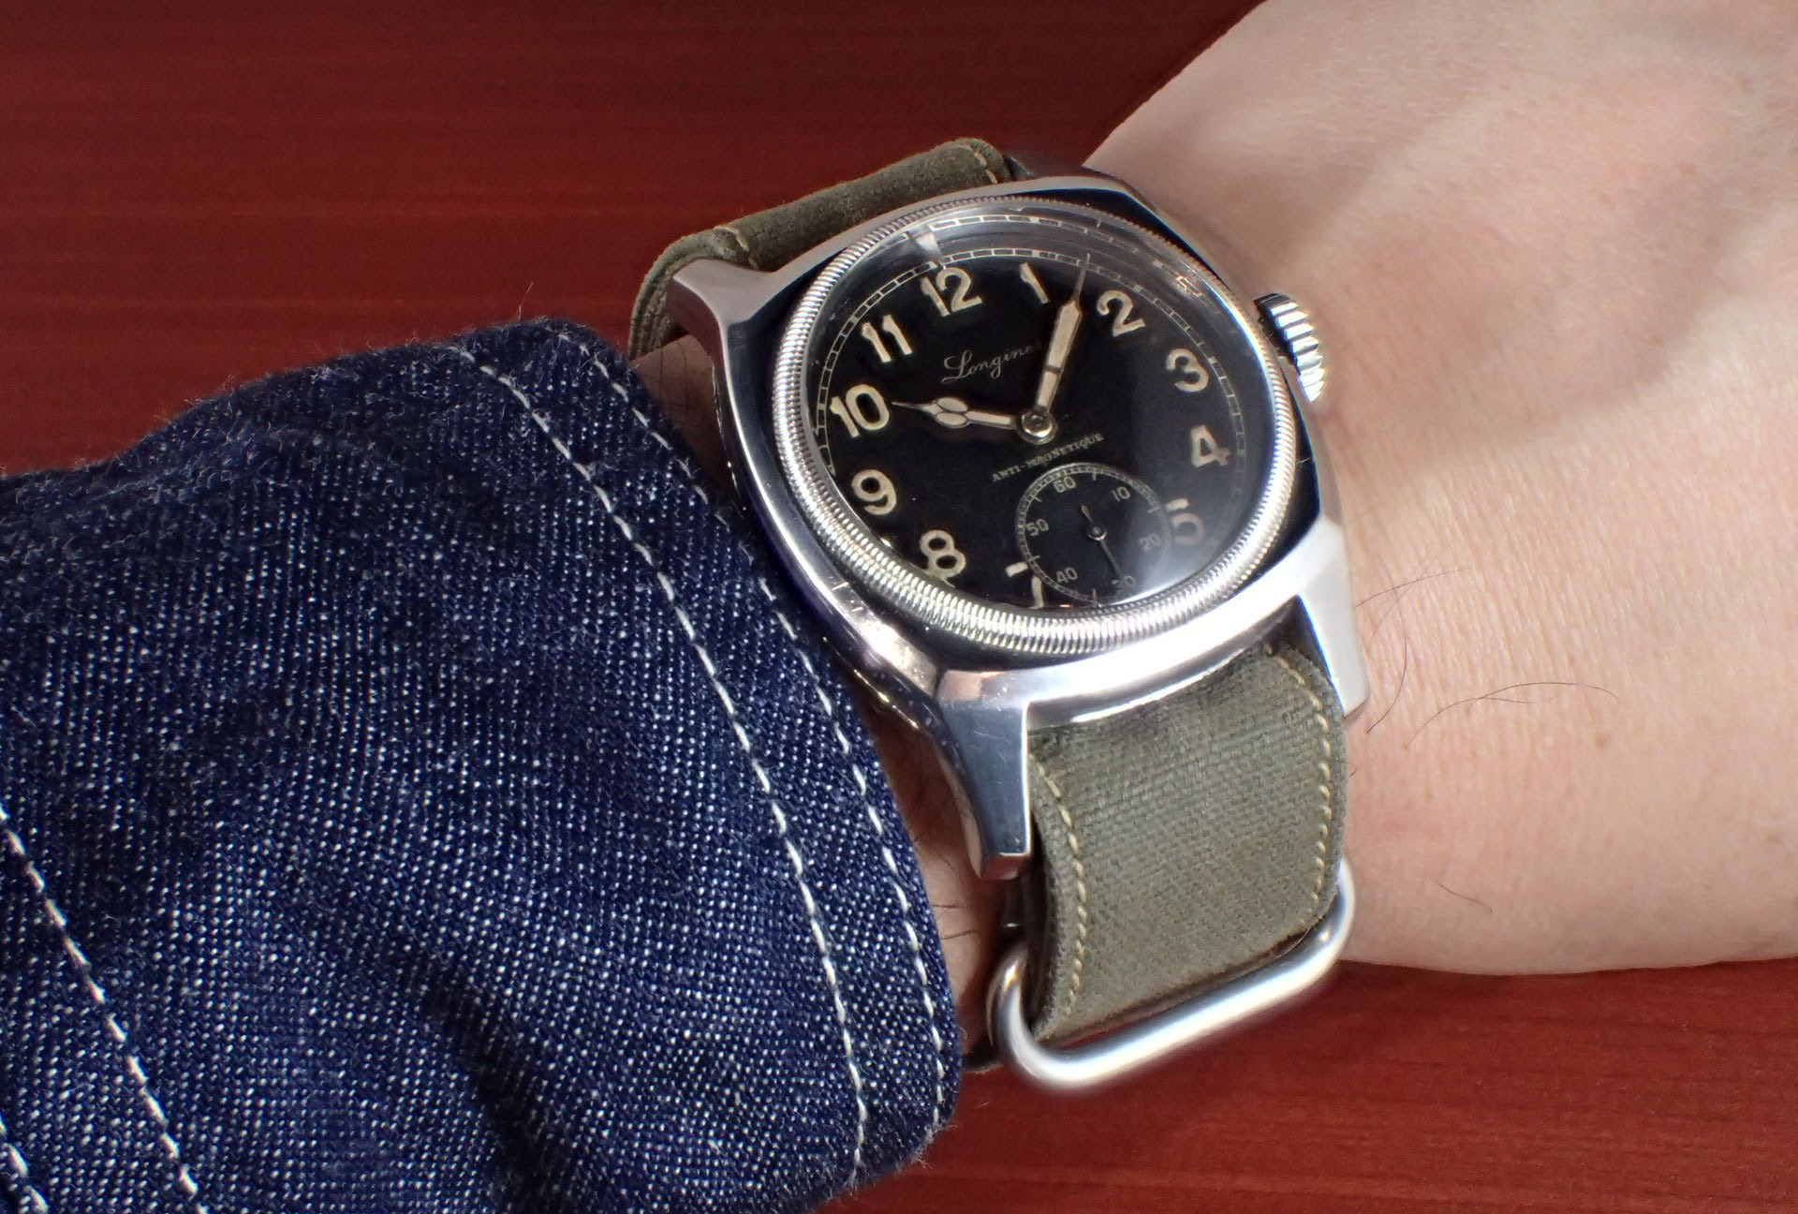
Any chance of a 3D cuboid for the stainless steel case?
[{"bbox_3d":[0.010,-0.012,0.223,0.042,0.013,0.051,-21,66,-19],"label":"stainless steel case"}]

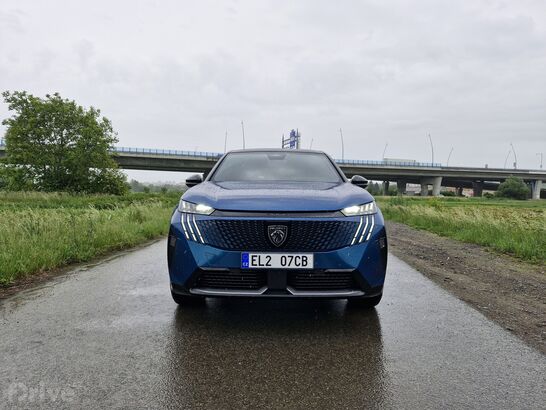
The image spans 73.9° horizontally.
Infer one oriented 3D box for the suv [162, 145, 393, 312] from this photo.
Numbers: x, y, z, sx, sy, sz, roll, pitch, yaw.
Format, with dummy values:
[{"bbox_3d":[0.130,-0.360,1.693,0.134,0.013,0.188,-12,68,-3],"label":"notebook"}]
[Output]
[{"bbox_3d":[0.058,0.083,4.855,1.940,1.640,4.540,0,2,1],"label":"suv"}]

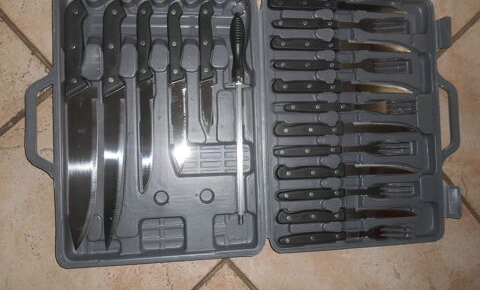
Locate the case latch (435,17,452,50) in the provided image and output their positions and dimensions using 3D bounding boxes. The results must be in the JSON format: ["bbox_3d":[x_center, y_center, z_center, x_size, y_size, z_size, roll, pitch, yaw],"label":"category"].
[{"bbox_3d":[0.314,-0.173,0.562,0.026,0.012,0.050,-2,89,-9],"label":"case latch"}]

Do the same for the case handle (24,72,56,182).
[{"bbox_3d":[-0.255,-0.024,0.465,0.036,0.014,0.134,-2,89,-9],"label":"case handle"}]

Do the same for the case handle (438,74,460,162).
[{"bbox_3d":[0.318,-0.041,0.555,0.032,0.014,0.137,-2,89,-9],"label":"case handle"}]

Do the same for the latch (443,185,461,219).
[{"bbox_3d":[0.324,0.088,0.556,0.030,0.012,0.050,-2,89,-9],"label":"latch"}]

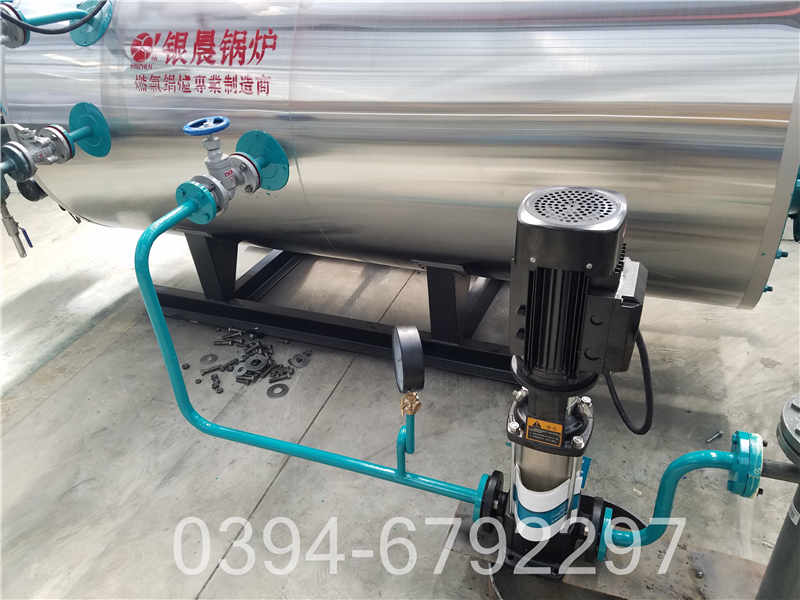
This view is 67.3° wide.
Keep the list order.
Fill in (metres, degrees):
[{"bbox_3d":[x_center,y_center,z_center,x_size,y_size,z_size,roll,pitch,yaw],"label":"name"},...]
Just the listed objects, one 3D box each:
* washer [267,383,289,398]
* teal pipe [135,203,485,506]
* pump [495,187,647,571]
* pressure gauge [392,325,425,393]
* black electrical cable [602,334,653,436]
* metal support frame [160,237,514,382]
[{"bbox_3d":[-0.398,0.297,1.958,0.072,0.005,0.072,-3,32,2],"label":"washer"},{"bbox_3d":[-0.185,0.095,1.428,0.829,0.537,0.278,9,34,20],"label":"teal pipe"},{"bbox_3d":[0.302,0.203,1.180,0.262,0.828,0.220,8,33,18],"label":"pump"},{"bbox_3d":[0.018,0.116,1.165,0.040,0.128,0.128,-7,32,-5],"label":"pressure gauge"},{"bbox_3d":[0.406,0.146,1.062,0.096,0.223,0.066,9,34,20],"label":"black electrical cable"},{"bbox_3d":[-0.137,-0.179,2.324,1.663,0.396,0.728,9,34,20],"label":"metal support frame"}]

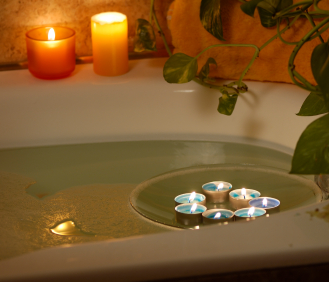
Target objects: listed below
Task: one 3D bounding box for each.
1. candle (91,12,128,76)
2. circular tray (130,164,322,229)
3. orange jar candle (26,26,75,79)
[{"bbox_3d":[-0.074,-0.133,2.550,0.050,0.077,0.050,-1,20,0],"label":"candle"},{"bbox_3d":[0.077,0.082,2.284,0.237,0.026,0.237,-1,20,0],"label":"circular tray"},{"bbox_3d":[-0.155,-0.121,2.550,0.068,0.058,0.068,-1,20,0],"label":"orange jar candle"}]

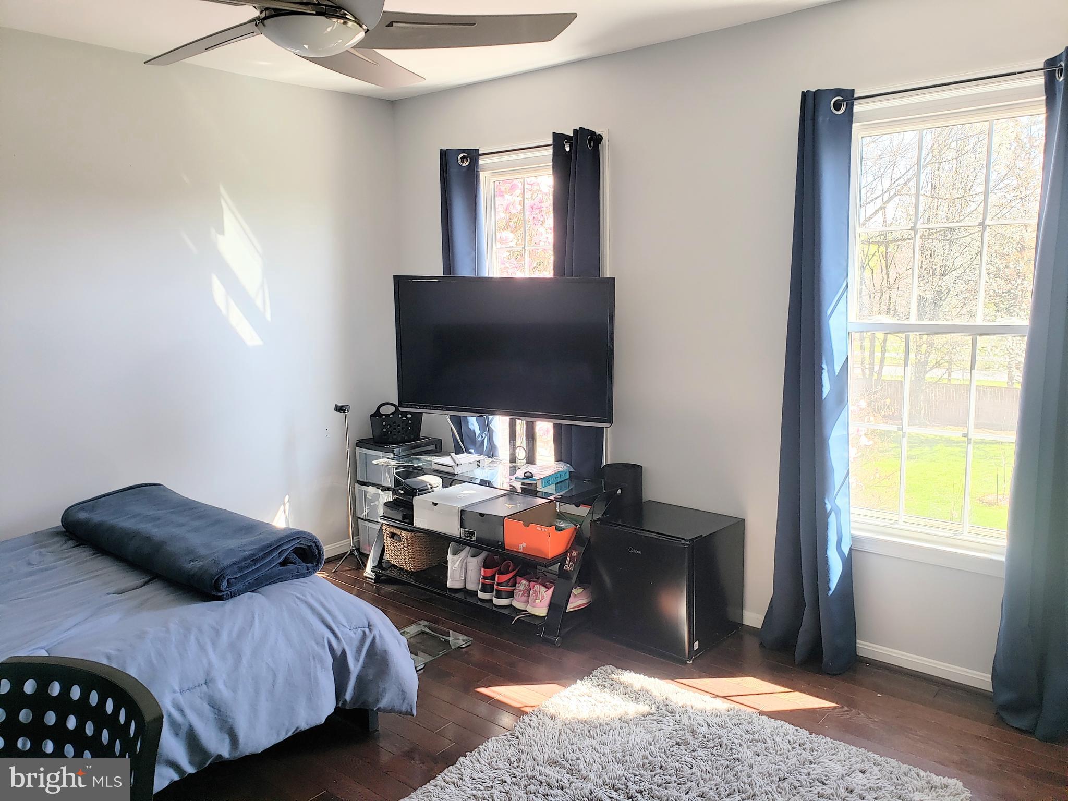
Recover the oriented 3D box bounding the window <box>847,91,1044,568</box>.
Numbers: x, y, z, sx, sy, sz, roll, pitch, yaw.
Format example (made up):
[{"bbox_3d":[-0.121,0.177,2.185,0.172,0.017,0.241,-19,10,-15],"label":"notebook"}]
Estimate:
[{"bbox_3d":[1.443,-0.235,2.822,0.830,1.610,0.110,6,12,40],"label":"window"}]

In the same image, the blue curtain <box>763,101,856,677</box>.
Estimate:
[{"bbox_3d":[1.060,-0.055,2.997,0.340,2.140,0.160,6,12,40],"label":"blue curtain"}]

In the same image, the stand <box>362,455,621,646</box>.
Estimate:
[{"bbox_3d":[-0.235,0.640,3.849,1.310,0.575,0.530,6,12,40],"label":"stand"}]

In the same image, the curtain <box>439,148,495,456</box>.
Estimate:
[{"bbox_3d":[-0.331,-0.218,4.191,0.290,2.130,0.135,6,12,40],"label":"curtain"}]

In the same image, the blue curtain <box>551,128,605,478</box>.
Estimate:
[{"bbox_3d":[0.204,-0.163,3.742,0.270,2.130,0.135,6,12,40],"label":"blue curtain"}]

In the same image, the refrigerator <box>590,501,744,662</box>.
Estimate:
[{"bbox_3d":[0.559,0.736,3.384,0.480,0.487,0.430,7,12,42],"label":"refrigerator"}]

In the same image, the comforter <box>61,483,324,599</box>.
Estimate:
[{"bbox_3d":[-1.288,0.487,2.981,1.170,0.145,0.390,6,12,40],"label":"comforter"}]

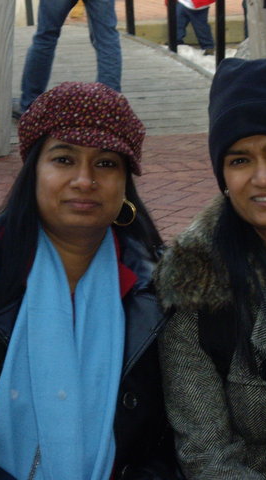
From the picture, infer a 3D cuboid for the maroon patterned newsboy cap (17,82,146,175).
[{"bbox_3d":[-0.074,-0.161,3.040,0.180,0.130,0.245,4,1,-10],"label":"maroon patterned newsboy cap"}]

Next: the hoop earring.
[{"bbox_3d":[-0.012,-0.039,3.050,0.037,0.039,0.004,-1,6,-9],"label":"hoop earring"}]

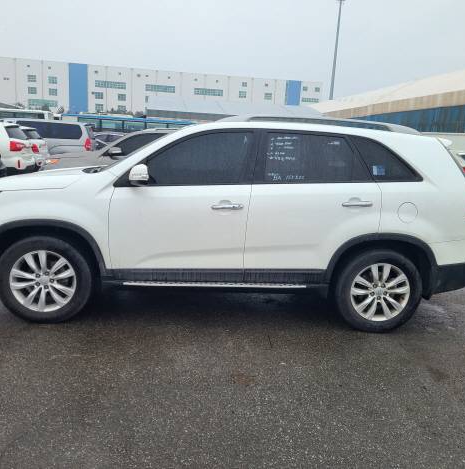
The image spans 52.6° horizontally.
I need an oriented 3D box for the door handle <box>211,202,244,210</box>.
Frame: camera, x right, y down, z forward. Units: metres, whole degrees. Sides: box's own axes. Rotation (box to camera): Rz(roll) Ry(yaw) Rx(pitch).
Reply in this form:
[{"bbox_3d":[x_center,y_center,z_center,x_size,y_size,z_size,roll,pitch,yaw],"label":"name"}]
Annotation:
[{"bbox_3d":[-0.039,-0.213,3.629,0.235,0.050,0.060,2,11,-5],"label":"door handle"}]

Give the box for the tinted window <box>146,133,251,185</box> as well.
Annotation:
[{"bbox_3d":[-0.250,-0.599,3.678,0.827,0.442,0.050,2,-14,-4],"label":"tinted window"}]

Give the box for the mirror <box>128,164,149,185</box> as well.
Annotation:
[{"bbox_3d":[-0.688,-0.440,3.453,0.135,0.145,0.220,2,11,-5],"label":"mirror"}]

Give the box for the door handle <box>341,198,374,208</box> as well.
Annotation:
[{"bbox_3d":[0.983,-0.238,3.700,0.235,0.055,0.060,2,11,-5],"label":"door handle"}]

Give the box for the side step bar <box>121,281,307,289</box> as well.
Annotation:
[{"bbox_3d":[-0.137,0.388,3.806,1.500,0.055,0.140,2,11,-4],"label":"side step bar"}]

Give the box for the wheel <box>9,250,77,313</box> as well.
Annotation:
[{"bbox_3d":[-1.474,0.350,3.741,0.498,0.498,0.190,2,11,-4],"label":"wheel"}]

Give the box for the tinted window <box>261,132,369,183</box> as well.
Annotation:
[{"bbox_3d":[0.662,-0.617,3.737,0.870,0.435,0.050,2,-15,-4],"label":"tinted window"}]

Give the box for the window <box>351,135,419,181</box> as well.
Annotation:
[{"bbox_3d":[1.224,-0.614,3.765,0.540,0.360,0.060,2,-6,-5],"label":"window"}]

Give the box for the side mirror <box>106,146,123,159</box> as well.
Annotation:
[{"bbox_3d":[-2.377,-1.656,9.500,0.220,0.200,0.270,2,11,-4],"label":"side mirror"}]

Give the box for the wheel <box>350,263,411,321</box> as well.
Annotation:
[{"bbox_3d":[1.216,0.464,3.951,0.498,0.498,0.190,2,11,-4],"label":"wheel"}]

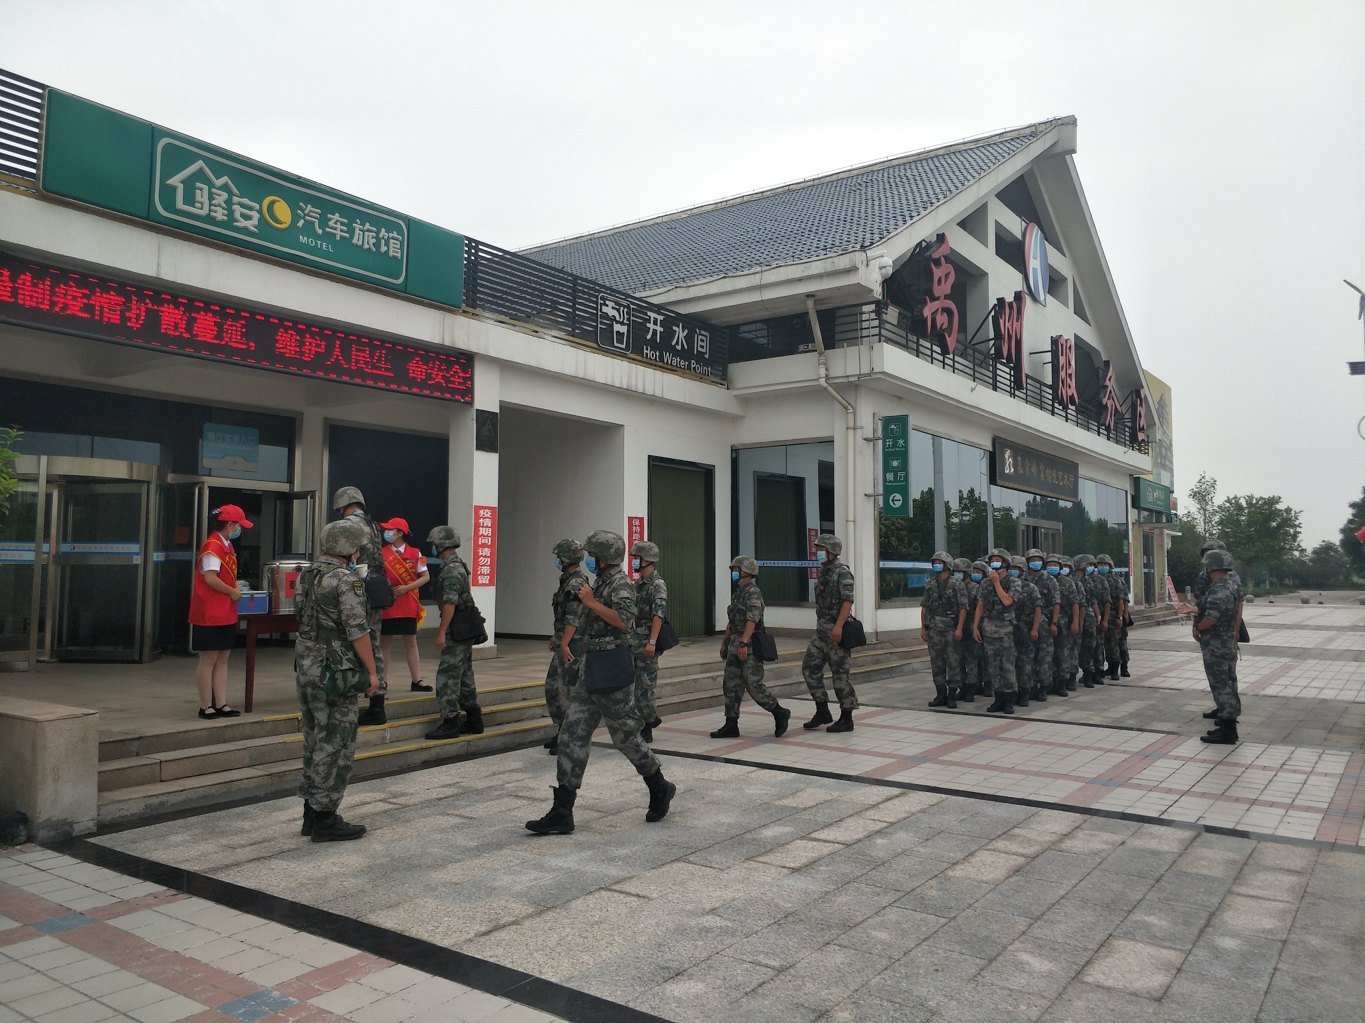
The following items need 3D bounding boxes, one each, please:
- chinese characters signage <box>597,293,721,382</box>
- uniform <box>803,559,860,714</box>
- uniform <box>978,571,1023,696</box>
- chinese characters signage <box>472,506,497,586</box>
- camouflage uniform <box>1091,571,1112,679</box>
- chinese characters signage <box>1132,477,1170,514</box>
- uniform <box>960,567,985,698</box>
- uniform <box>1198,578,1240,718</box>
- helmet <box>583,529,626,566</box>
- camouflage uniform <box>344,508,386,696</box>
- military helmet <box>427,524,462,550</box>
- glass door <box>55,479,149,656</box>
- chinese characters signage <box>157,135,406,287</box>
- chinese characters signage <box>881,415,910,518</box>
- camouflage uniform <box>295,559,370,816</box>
[{"bbox_3d":[-0.320,-2.757,15.770,0.070,0.830,3.090,-3,-5,37],"label":"chinese characters signage"},{"bbox_3d":[1.419,1.164,9.400,0.420,1.460,0.460,2,-5,-28],"label":"uniform"},{"bbox_3d":[3.540,1.351,11.000,0.490,1.360,0.310,-2,-4,30],"label":"uniform"},{"bbox_3d":[-2.602,0.457,13.000,0.030,1.070,0.400,-3,-5,37],"label":"chinese characters signage"},{"bbox_3d":[5.800,1.590,13.800,0.470,1.460,0.340,-2,-4,36],"label":"camouflage uniform"},{"bbox_3d":[13.829,-0.419,28.997,0.200,0.840,4.000,-2,-4,37],"label":"chinese characters signage"},{"bbox_3d":[3.346,1.429,11.606,0.500,1.411,0.320,-2,-4,37],"label":"uniform"},{"bbox_3d":[4.903,1.256,8.985,0.350,1.314,0.490,-2,-4,40],"label":"uniform"},{"bbox_3d":[-0.456,0.213,5.780,0.265,0.205,0.235,0,-4,-12],"label":"helmet"},{"bbox_3d":[-2.601,0.740,8.000,0.380,1.500,0.470,-3,-5,37],"label":"camouflage uniform"},{"bbox_3d":[-2.019,0.221,8.350,0.270,0.200,0.235,-2,-4,17],"label":"military helmet"},{"bbox_3d":[-6.893,0.708,11.680,1.070,2.100,0.070,0,-3,9],"label":"glass door"},{"bbox_3d":[-4.074,-3.061,10.290,0.130,0.820,2.830,-2,-4,37],"label":"chinese characters signage"},{"bbox_3d":[3.251,-0.694,15.103,0.440,1.580,0.120,-2,-4,37],"label":"chinese characters signage"},{"bbox_3d":[-2.022,0.988,5.690,0.360,1.430,0.460,3,-4,-40],"label":"camouflage uniform"}]

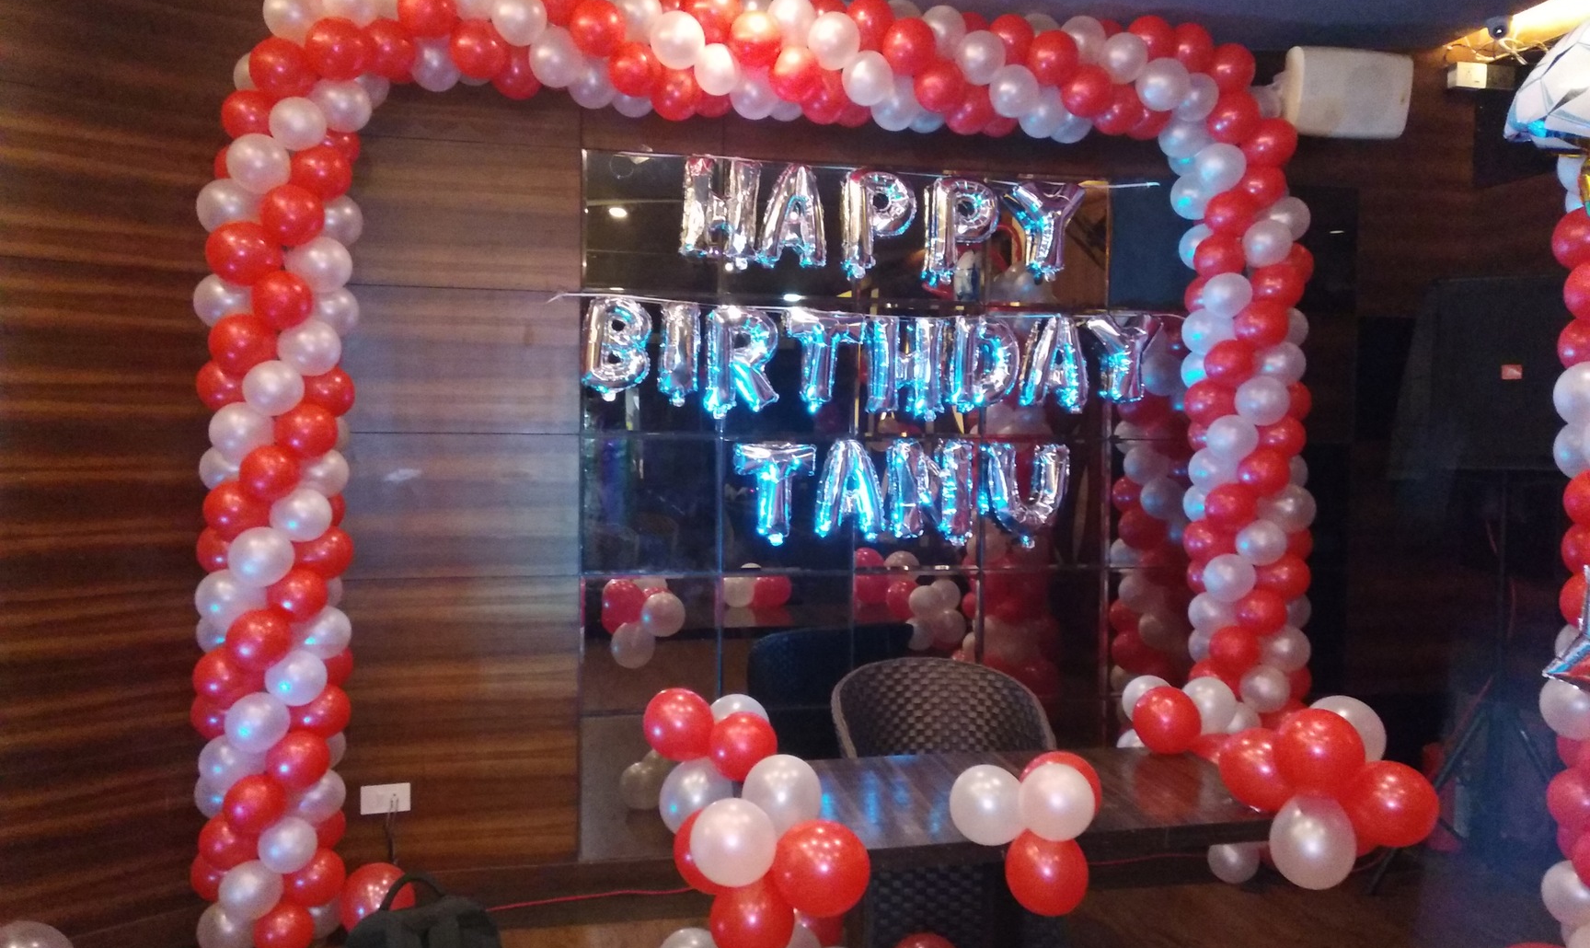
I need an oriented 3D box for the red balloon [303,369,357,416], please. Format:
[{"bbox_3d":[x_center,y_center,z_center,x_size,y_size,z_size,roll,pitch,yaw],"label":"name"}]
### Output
[{"bbox_3d":[-1.337,-0.235,3.405,0.175,0.165,0.170,0,1,-11],"label":"red balloon"}]

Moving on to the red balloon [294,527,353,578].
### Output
[{"bbox_3d":[-1.344,0.224,3.410,0.160,0.150,0.160,0,2,-11],"label":"red balloon"}]

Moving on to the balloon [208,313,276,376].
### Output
[{"bbox_3d":[-1.470,-0.344,3.177,0.170,0.170,0.170,0,0,-12],"label":"balloon"}]

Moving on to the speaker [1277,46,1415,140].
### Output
[{"bbox_3d":[1.862,-1.284,4.027,0.380,0.275,0.220,0,13,-15],"label":"speaker"}]

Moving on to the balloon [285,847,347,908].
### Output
[{"bbox_3d":[-1.374,1.158,3.430,0.160,0.165,0.165,0,2,-11],"label":"balloon"}]

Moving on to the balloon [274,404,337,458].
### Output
[{"bbox_3d":[-1.365,-0.121,3.330,0.177,0.159,0.171,0,0,-12],"label":"balloon"}]

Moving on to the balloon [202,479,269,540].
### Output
[{"bbox_3d":[-1.540,0.098,3.300,0.175,0.165,0.178,0,1,-11],"label":"balloon"}]

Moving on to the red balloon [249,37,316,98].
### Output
[{"bbox_3d":[-1.365,-1.082,3.182,0.167,0.162,0.167,0,1,-11],"label":"red balloon"}]

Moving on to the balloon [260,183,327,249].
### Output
[{"bbox_3d":[-1.390,-0.711,3.300,0.182,0.175,0.182,0,0,-12],"label":"balloon"}]

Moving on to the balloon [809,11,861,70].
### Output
[{"bbox_3d":[0.122,-1.307,3.600,0.165,0.170,0.180,0,1,0],"label":"balloon"}]

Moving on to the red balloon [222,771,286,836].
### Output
[{"bbox_3d":[-1.489,0.910,3.295,0.168,0.168,0.180,0,1,-11],"label":"red balloon"}]

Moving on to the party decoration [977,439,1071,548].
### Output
[{"bbox_3d":[0.790,0.068,4.096,0.295,0.345,0.075,0,1,-11],"label":"party decoration"}]

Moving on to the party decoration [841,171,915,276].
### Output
[{"bbox_3d":[0.270,-0.806,3.846,0.235,0.345,0.070,0,0,-12],"label":"party decoration"}]

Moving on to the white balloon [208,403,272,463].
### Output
[{"bbox_3d":[-1.478,-0.109,3.182,0.165,0.162,0.165,0,1,-11],"label":"white balloon"}]

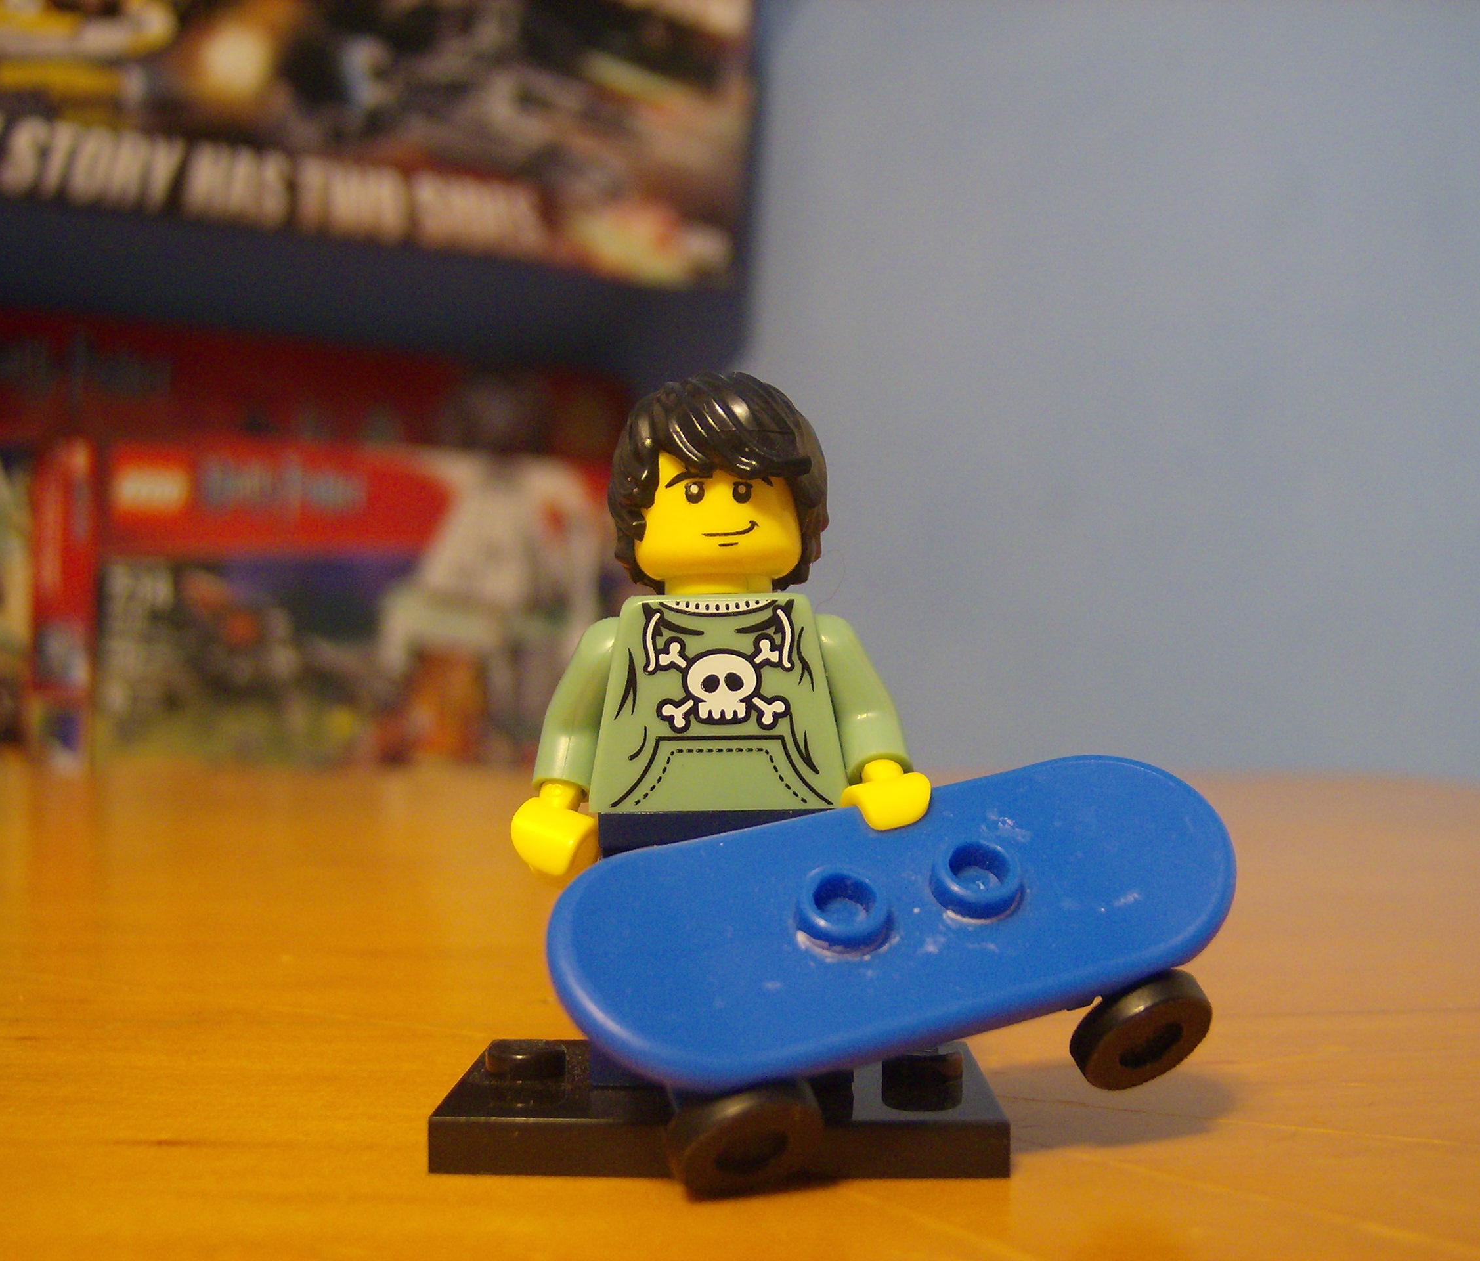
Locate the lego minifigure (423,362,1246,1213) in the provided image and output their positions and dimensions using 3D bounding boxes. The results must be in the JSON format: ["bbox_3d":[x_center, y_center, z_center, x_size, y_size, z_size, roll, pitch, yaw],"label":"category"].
[{"bbox_3d":[0.006,0.007,0.106,0.045,0.046,0.029,0,-3,1],"label":"lego minifigure"}]

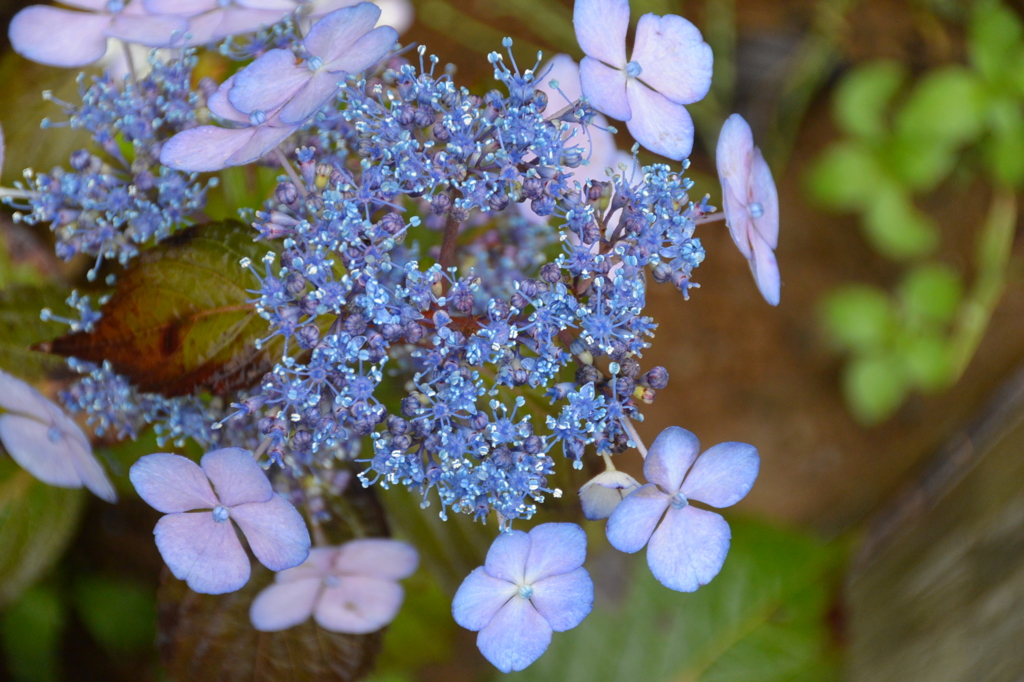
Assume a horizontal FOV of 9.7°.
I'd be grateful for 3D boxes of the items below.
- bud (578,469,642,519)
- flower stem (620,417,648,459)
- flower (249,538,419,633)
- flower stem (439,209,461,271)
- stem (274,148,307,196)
[{"bbox_3d":[0.017,0.027,1.035,0.011,0.009,0.011,-12,9,0],"label":"bud"},{"bbox_3d":[0.021,0.016,1.032,0.001,0.001,0.011,-29,64,0],"label":"flower stem"},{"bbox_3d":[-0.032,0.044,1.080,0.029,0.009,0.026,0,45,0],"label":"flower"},{"bbox_3d":[-0.011,-0.018,1.054,0.002,0.018,0.002,10,41,0],"label":"flower stem"},{"bbox_3d":[-0.038,-0.030,1.038,0.001,0.014,0.001,-30,31,0],"label":"stem"}]

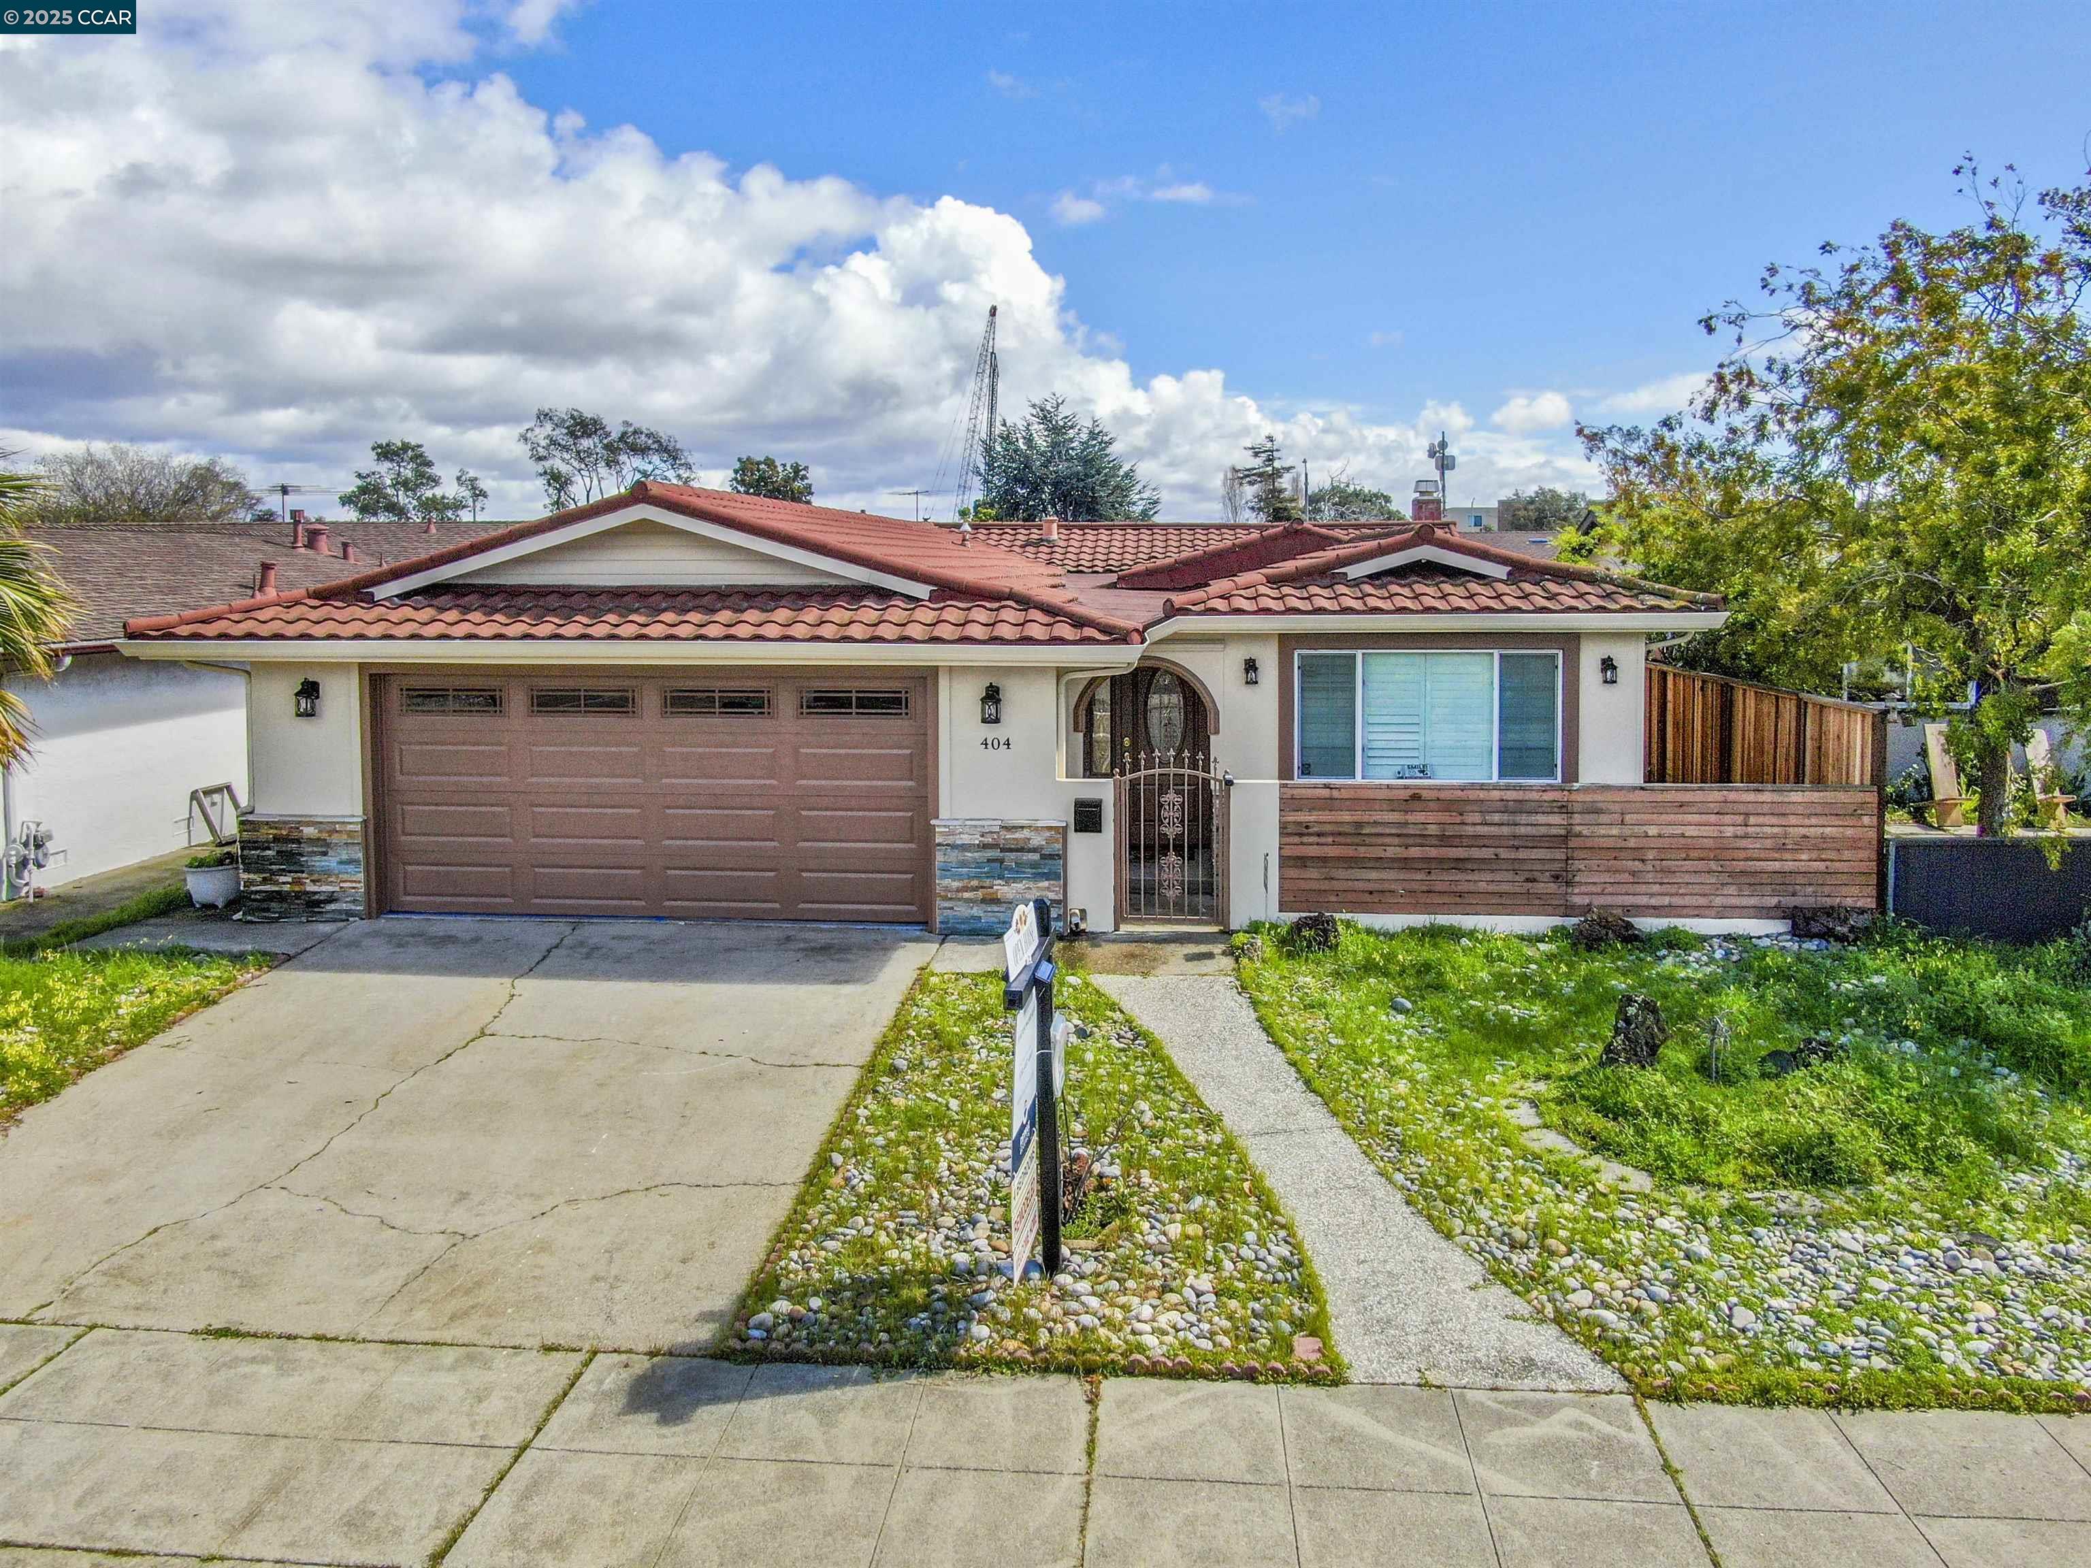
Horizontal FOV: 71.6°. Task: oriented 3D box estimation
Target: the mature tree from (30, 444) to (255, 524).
[{"bbox_3d":[-28.637,-7.424,46.452,7.260,6.930,7.260,0,7,0],"label":"mature tree"}]

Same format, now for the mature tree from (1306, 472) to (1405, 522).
[{"bbox_3d":[12.845,-9.568,60.445,4.120,6.820,4.120,0,7,0],"label":"mature tree"}]

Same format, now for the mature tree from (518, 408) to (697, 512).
[{"bbox_3d":[-17.580,-10.480,58.603,6.990,9.250,6.990,0,7,0],"label":"mature tree"}]

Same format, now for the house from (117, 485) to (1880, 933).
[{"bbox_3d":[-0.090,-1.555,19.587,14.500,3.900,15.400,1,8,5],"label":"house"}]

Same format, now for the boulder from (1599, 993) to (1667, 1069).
[{"bbox_3d":[3.889,1.633,9.600,0.450,0.500,0.360,0,7,0],"label":"boulder"}]

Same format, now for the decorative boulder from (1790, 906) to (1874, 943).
[{"bbox_3d":[6.510,1.163,12.000,0.700,0.320,0.420,0,7,0],"label":"decorative boulder"}]

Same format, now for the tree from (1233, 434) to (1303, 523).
[{"bbox_3d":[10.420,-11.950,68.590,3.460,9.050,3.460,0,7,0],"label":"tree"}]

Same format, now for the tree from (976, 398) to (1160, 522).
[{"bbox_3d":[0.820,-9.463,52.594,6.620,9.100,6.620,0,7,0],"label":"tree"}]

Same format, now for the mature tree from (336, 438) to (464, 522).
[{"bbox_3d":[-25.814,-9.821,58.518,4.900,7.940,4.900,0,7,0],"label":"mature tree"}]

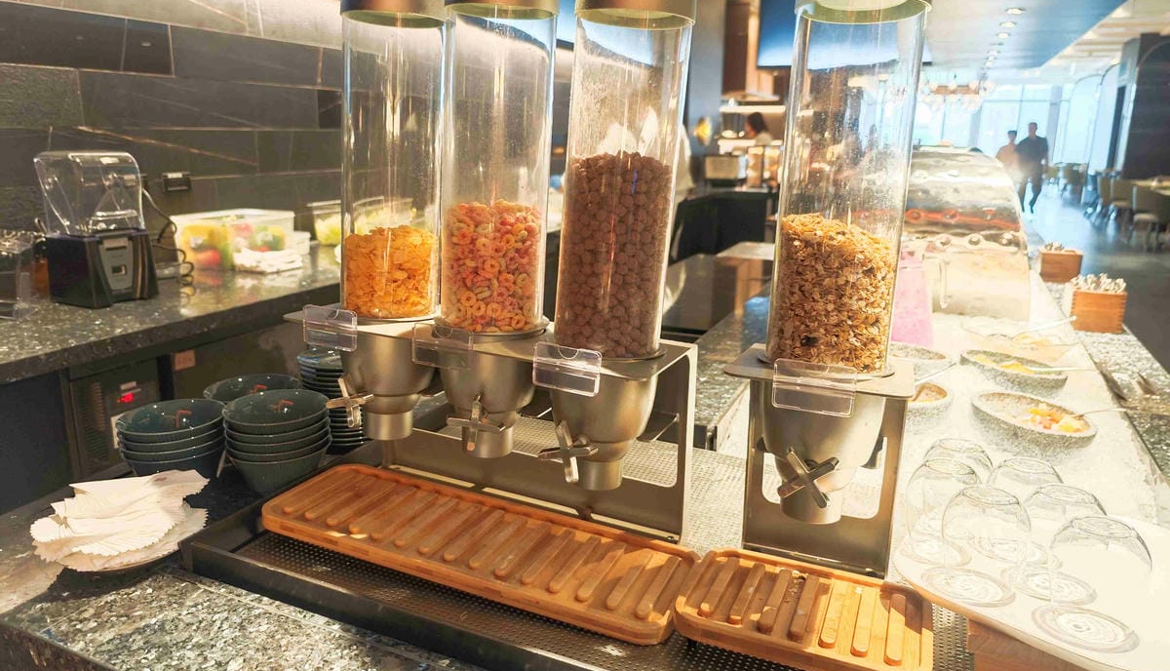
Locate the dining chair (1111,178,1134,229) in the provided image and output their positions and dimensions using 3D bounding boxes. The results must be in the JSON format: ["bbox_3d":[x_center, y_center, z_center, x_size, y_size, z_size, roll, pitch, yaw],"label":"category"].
[{"bbox_3d":[9.004,-2.181,12.940,0.500,0.820,0.550,8,16,24],"label":"dining chair"}]

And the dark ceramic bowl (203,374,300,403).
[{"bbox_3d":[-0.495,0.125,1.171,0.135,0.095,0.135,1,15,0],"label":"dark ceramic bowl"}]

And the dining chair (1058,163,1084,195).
[{"bbox_3d":[12.572,-3.965,19.996,0.500,0.820,0.550,8,16,24],"label":"dining chair"}]

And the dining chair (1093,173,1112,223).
[{"bbox_3d":[9.370,-2.418,13.866,0.500,0.820,0.550,8,16,24],"label":"dining chair"}]

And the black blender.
[{"bbox_3d":[-1.454,-0.320,2.317,0.226,0.420,0.208,8,16,24],"label":"black blender"}]

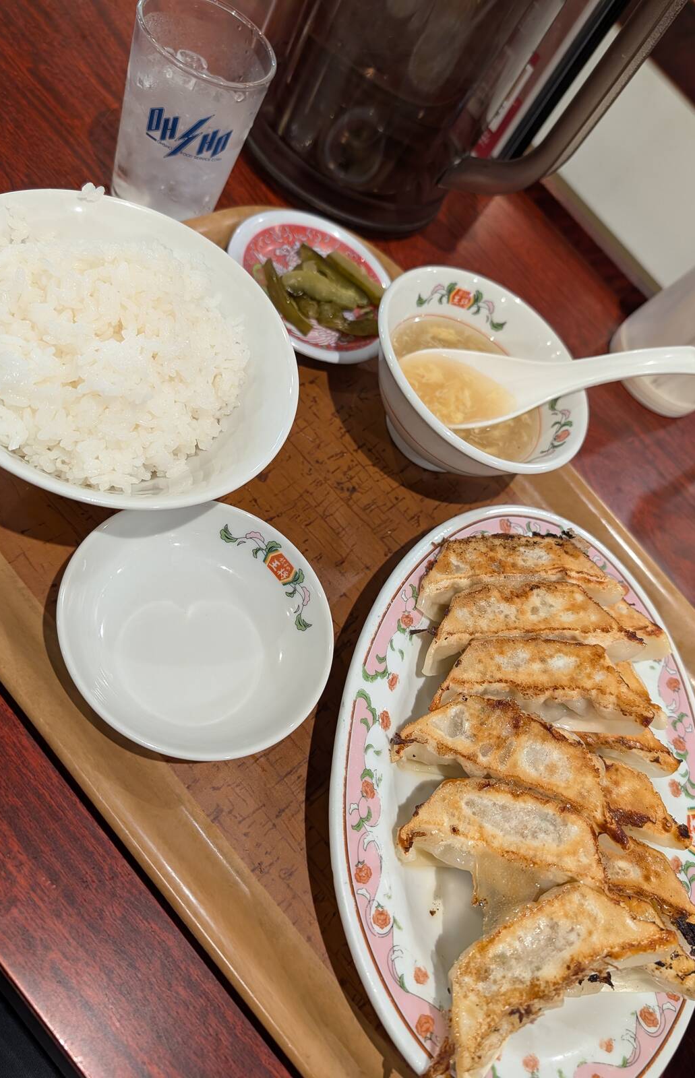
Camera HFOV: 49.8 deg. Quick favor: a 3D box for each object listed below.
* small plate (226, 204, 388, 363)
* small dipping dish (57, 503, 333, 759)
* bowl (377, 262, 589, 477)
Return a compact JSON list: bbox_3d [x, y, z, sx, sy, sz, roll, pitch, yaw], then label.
[{"bbox_3d":[-0.018,-0.121,0.378,0.096,0.021,0.096,13,60,-23],"label":"small plate"},{"bbox_3d":[-0.055,0.034,0.270,0.096,0.030,0.096,13,60,-23],"label":"small dipping dish"},{"bbox_3d":[0.055,-0.070,0.369,0.114,0.055,0.114,13,60,-23],"label":"bowl"}]

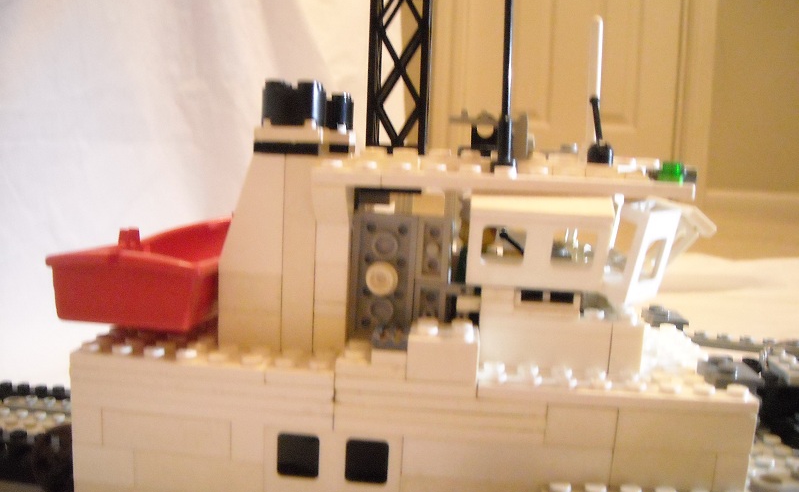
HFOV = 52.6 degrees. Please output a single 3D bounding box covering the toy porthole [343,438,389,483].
[{"bbox_3d":[-0.007,0.050,0.188,0.010,0.011,0.004,3,7,4],"label":"toy porthole"}]

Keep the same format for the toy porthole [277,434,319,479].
[{"bbox_3d":[-0.024,0.049,0.189,0.010,0.011,0.004,3,7,4],"label":"toy porthole"}]

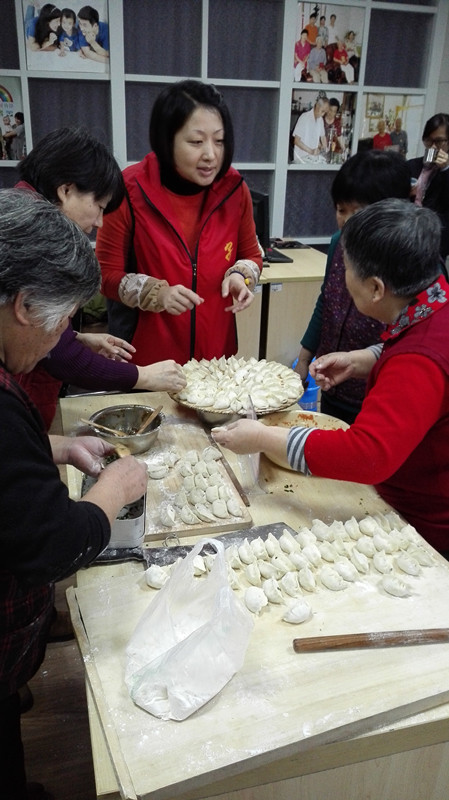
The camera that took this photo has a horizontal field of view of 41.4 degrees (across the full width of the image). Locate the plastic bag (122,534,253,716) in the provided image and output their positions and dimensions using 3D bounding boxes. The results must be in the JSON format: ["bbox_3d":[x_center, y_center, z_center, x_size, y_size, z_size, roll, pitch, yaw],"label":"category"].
[{"bbox_3d":[-0.045,0.258,0.711,0.140,0.140,0.180,-2,20,-9],"label":"plastic bag"}]

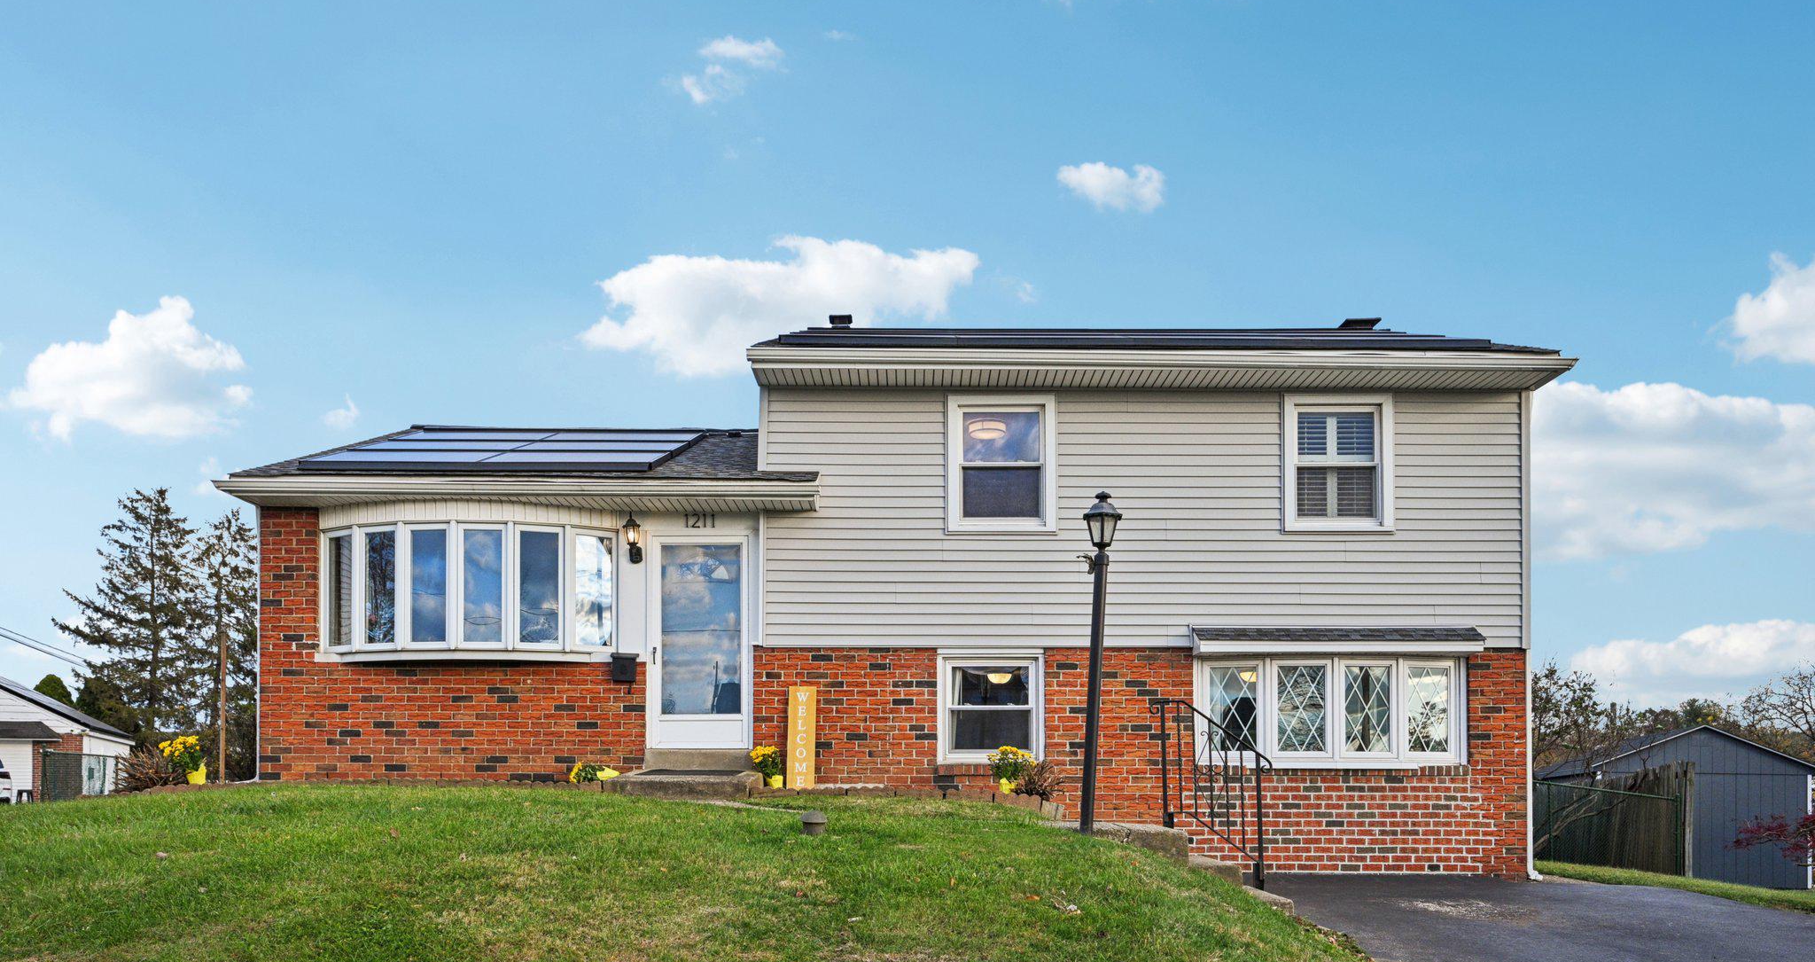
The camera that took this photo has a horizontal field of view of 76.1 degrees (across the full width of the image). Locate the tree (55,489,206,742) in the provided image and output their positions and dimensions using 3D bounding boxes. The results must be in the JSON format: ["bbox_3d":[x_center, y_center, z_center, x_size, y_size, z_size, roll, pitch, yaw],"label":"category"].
[{"bbox_3d":[-26.161,4.628,39.000,5.100,9.000,5.100,0,-1,0],"label":"tree"}]

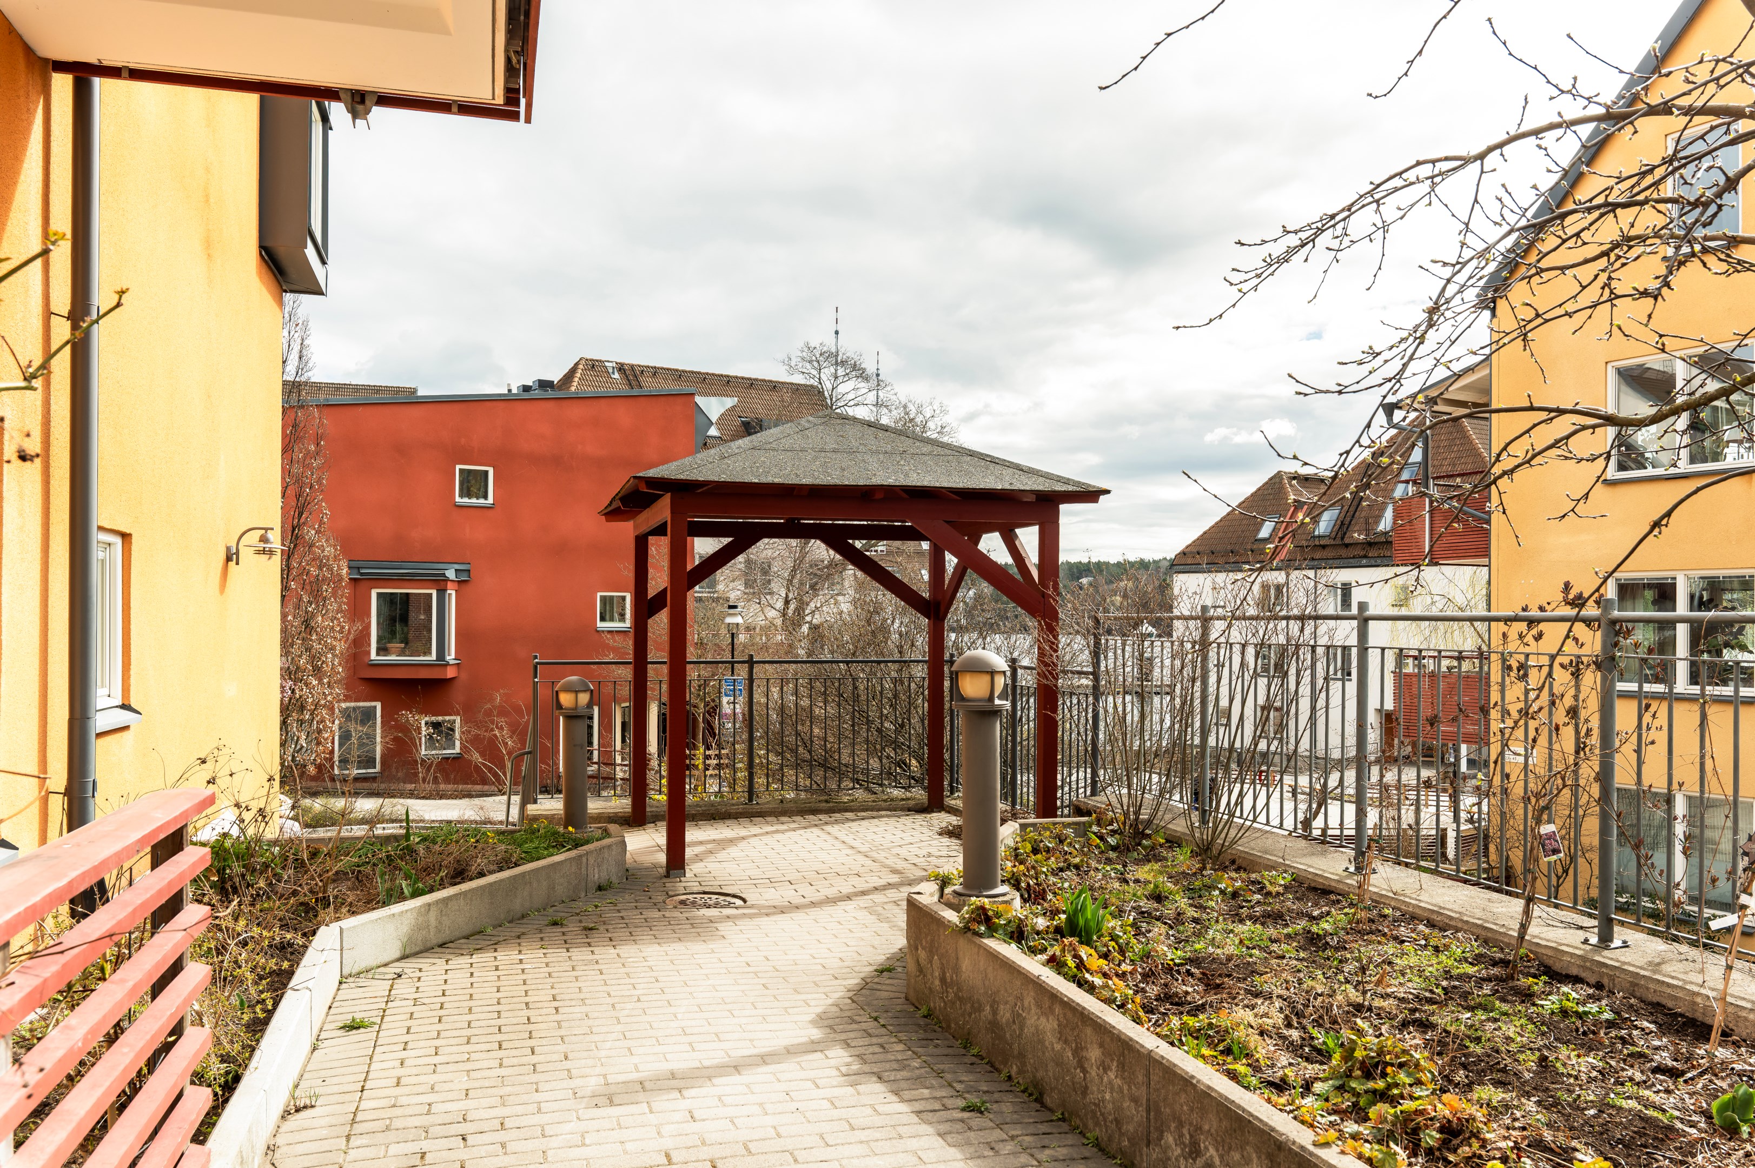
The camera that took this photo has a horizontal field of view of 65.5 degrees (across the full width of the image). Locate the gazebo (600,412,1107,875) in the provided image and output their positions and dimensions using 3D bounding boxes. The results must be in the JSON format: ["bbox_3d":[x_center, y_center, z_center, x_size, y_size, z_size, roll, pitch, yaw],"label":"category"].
[{"bbox_3d":[-0.352,0.295,9.560,2.963,3.012,2.970,1,-1,-15],"label":"gazebo"}]

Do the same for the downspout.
[{"bbox_3d":[-2.621,-0.292,4.500,0.080,2.975,0.080,1,-1,-15],"label":"downspout"}]

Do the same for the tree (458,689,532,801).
[{"bbox_3d":[-8.302,3.423,29.500,1.570,2.300,1.500,0,-1,0],"label":"tree"}]

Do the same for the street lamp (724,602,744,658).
[{"bbox_3d":[-2.990,2.394,28.200,0.460,3.950,0.460,0,-1,0],"label":"street lamp"}]

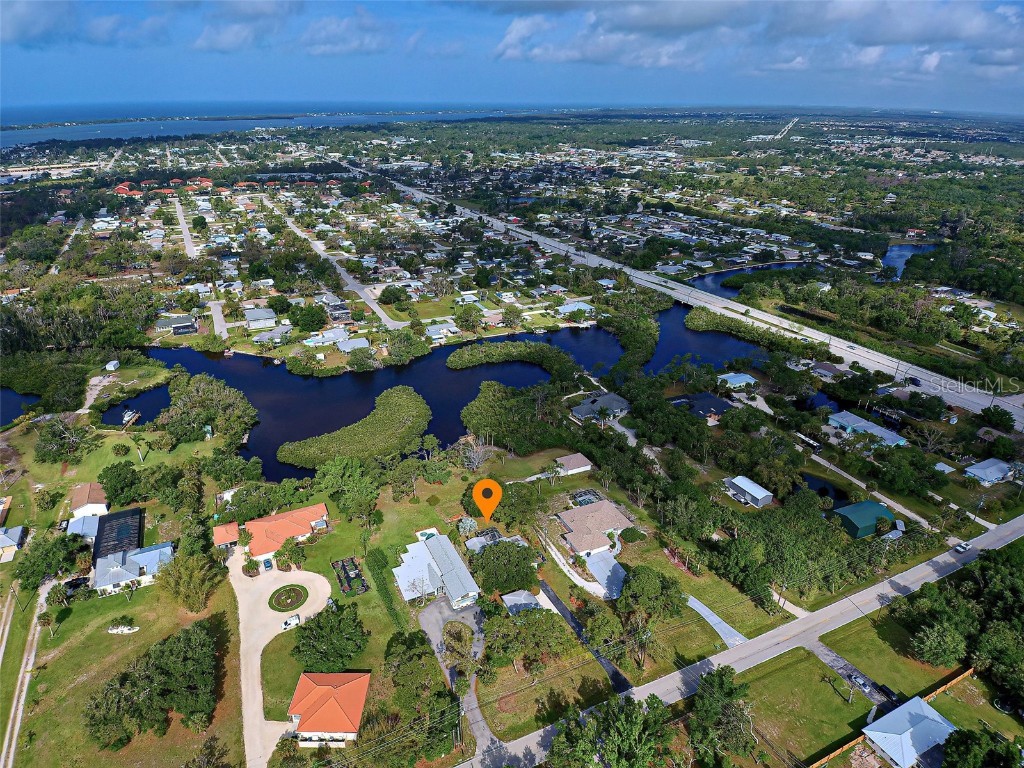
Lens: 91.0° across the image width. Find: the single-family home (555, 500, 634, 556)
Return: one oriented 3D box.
[{"bbox_3d":[29.140,48.810,173.750,22.200,5.000,18.000,-13,32,-22],"label":"single-family home"}]

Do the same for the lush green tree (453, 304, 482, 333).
[{"bbox_3d":[-25.870,-38.650,299.040,16.000,13.000,15.000,-2,29,-5],"label":"lush green tree"}]

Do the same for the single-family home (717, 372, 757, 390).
[{"bbox_3d":[108.160,-1.730,242.800,13.140,4.300,11.230,-13,32,-22],"label":"single-family home"}]

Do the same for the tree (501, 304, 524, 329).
[{"bbox_3d":[0.160,-42.790,327.550,15.020,13.770,15.020,0,29,0],"label":"tree"}]

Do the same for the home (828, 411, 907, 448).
[{"bbox_3d":[145.520,18.760,206.170,10.610,4.400,24.840,-15,33,-26],"label":"home"}]

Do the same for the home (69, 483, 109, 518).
[{"bbox_3d":[-140.850,37.700,168.560,9.010,5.100,13.800,-17,33,-28],"label":"home"}]

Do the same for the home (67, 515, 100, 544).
[{"bbox_3d":[-142.900,49.230,168.180,8.000,4.800,8.400,-12,31,-22],"label":"home"}]

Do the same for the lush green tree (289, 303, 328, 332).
[{"bbox_3d":[-121.080,-39.270,299.230,21.500,13.000,18.000,-12,31,-20],"label":"lush green tree"}]

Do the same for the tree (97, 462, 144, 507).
[{"bbox_3d":[-142.790,36.930,184.020,13.870,13.850,13.870,0,29,0],"label":"tree"}]

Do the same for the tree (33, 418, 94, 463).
[{"bbox_3d":[-183.230,23.380,205.810,20.530,13.000,19.560,24,37,36],"label":"tree"}]

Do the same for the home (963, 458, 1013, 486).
[{"bbox_3d":[190.170,34.360,200.950,16.500,5.000,8.800,-13,32,-23],"label":"home"}]

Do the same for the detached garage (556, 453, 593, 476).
[{"bbox_3d":[25.450,32.260,203.900,11.300,4.300,8.600,-11,31,-20],"label":"detached garage"}]

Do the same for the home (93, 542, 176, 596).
[{"bbox_3d":[-118.440,56.950,157.690,20.500,5.000,14.600,-13,32,-22],"label":"home"}]

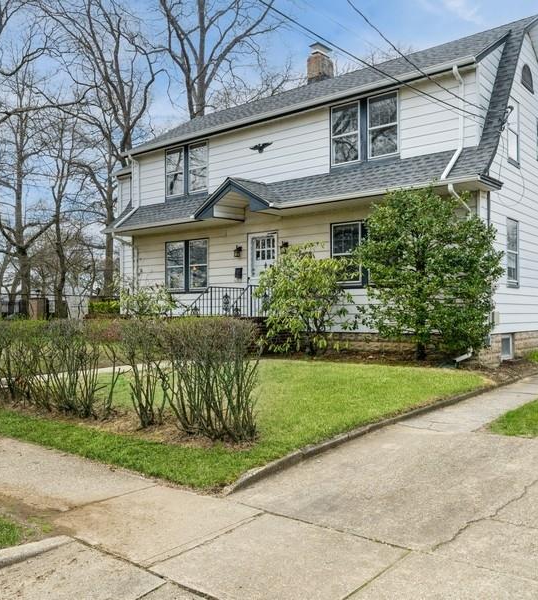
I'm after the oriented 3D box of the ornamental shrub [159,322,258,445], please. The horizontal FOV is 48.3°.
[{"bbox_3d":[-0.602,0.793,6.182,0.950,1.196,0.850,-1,-2,39],"label":"ornamental shrub"}]

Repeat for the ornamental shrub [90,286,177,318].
[{"bbox_3d":[-3.803,0.535,17.088,2.100,1.804,1.700,-1,-2,39],"label":"ornamental shrub"}]

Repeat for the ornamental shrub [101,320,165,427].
[{"bbox_3d":[-1.522,0.812,6.782,0.670,1.191,0.630,-1,-2,39],"label":"ornamental shrub"}]

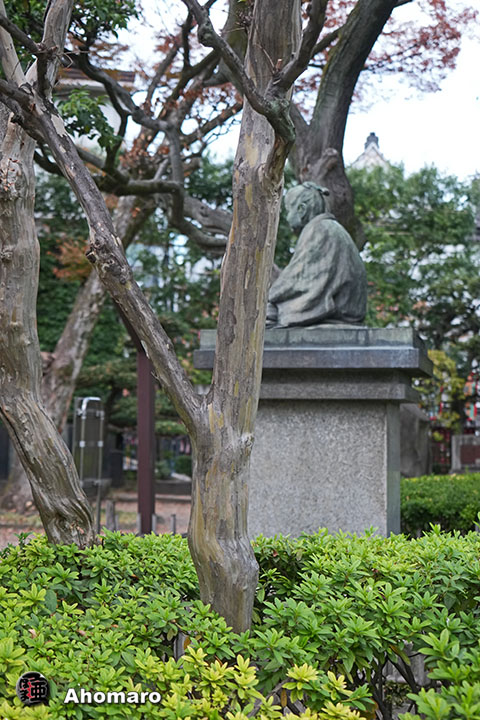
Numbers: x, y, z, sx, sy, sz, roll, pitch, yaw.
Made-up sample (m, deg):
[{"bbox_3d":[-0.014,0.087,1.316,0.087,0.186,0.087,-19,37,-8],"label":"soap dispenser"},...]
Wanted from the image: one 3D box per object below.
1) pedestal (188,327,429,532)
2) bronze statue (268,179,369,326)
[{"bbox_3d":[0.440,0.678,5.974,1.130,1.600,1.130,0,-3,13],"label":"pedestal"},{"bbox_3d":[0.392,-0.529,6.058,0.640,0.820,0.660,0,-3,13],"label":"bronze statue"}]

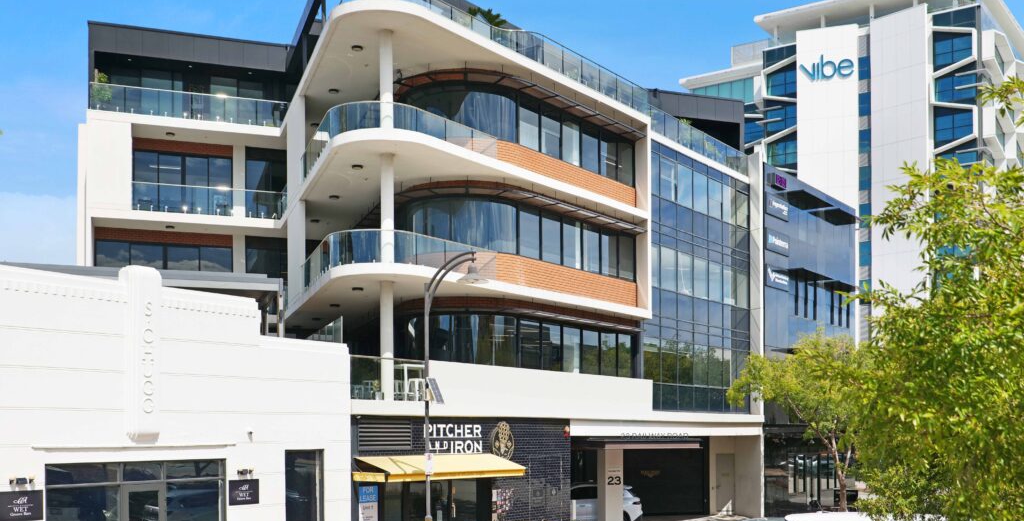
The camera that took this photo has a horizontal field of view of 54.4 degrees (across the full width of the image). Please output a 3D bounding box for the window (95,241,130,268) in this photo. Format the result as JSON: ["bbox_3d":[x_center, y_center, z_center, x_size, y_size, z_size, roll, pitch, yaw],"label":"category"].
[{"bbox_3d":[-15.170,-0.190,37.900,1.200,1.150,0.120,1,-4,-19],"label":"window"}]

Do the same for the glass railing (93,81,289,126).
[{"bbox_3d":[-12.039,-5.768,37.050,7.000,1.020,0.100,1,-4,-19],"label":"glass railing"}]

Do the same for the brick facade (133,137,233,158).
[{"bbox_3d":[-12.794,-4.418,38.803,3.664,0.440,0.200,1,-3,-18],"label":"brick facade"}]

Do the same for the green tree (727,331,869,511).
[{"bbox_3d":[12.128,6.918,42.000,6.000,7.800,5.600,0,-3,0],"label":"green tree"}]

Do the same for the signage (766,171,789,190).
[{"bbox_3d":[11.768,-3.475,43.800,0.280,0.480,1.080,-3,-4,39],"label":"signage"}]

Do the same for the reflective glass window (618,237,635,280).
[{"bbox_3d":[4.028,-0.078,35.287,0.100,1.505,1.119,-5,-7,38],"label":"reflective glass window"}]

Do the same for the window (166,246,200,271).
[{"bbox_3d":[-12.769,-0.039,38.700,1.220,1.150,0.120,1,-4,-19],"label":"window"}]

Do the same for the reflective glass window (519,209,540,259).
[{"bbox_3d":[0.534,-0.824,30.400,0.120,1.500,1.100,-3,-4,39],"label":"reflective glass window"}]

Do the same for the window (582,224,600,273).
[{"bbox_3d":[2.561,-0.354,32.066,0.100,1.400,1.036,-6,-10,38],"label":"window"}]

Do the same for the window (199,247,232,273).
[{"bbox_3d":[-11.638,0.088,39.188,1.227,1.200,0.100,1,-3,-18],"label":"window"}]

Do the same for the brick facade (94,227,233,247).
[{"bbox_3d":[-13.399,-0.882,38.500,5.050,0.470,0.150,1,-4,-19],"label":"brick facade"}]

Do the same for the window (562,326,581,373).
[{"bbox_3d":[1.864,2.819,31.190,0.100,1.420,0.980,-6,-10,38],"label":"window"}]

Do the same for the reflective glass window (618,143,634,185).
[{"bbox_3d":[3.878,-3.252,33.723,0.100,1.260,1.018,-6,-10,38],"label":"reflective glass window"}]

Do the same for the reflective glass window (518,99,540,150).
[{"bbox_3d":[0.513,-4.078,30.758,0.100,1.265,1.159,-5,-7,38],"label":"reflective glass window"}]

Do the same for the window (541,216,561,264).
[{"bbox_3d":[1.244,-0.648,31.866,0.100,1.392,1.076,-3,-4,38],"label":"window"}]

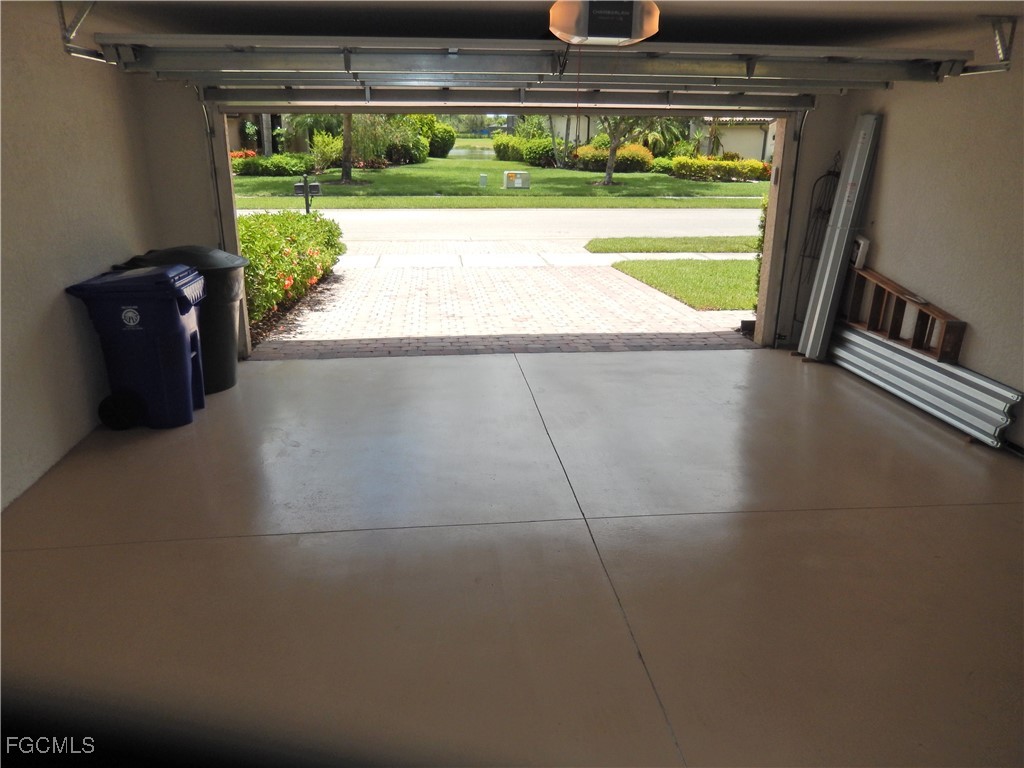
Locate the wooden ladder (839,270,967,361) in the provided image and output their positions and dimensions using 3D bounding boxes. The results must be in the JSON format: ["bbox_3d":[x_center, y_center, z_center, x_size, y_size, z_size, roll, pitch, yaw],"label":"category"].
[{"bbox_3d":[3.162,-0.649,6.185,0.200,0.500,1.600,-2,23,-6],"label":"wooden ladder"}]

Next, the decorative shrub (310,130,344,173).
[{"bbox_3d":[-8.821,-11.152,35.548,1.730,2.070,1.730,-2,19,-6],"label":"decorative shrub"}]

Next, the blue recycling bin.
[{"bbox_3d":[-2.545,-0.270,5.181,0.730,1.040,0.620,0,19,-1],"label":"blue recycling bin"}]

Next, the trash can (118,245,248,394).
[{"bbox_3d":[-2.549,-0.519,5.893,0.780,1.070,0.620,-1,19,-4],"label":"trash can"}]

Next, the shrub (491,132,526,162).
[{"bbox_3d":[-0.099,-15.631,48.875,2.640,1.980,2.640,-2,19,-6],"label":"shrub"}]

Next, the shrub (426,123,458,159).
[{"bbox_3d":[-4.848,-16.510,50.141,2.170,2.440,2.280,-2,19,-6],"label":"shrub"}]

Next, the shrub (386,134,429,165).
[{"bbox_3d":[-6.066,-13.484,42.521,2.530,1.730,2.280,-2,19,-6],"label":"shrub"}]

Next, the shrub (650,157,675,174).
[{"bbox_3d":[7.835,-11.400,38.496,1.460,0.990,1.380,-2,19,-6],"label":"shrub"}]

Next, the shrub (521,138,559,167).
[{"bbox_3d":[1.673,-13.587,43.402,2.350,1.760,2.230,-2,19,-6],"label":"shrub"}]

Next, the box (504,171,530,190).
[{"bbox_3d":[0.195,-8.110,29.356,0.920,0.740,0.780,-3,19,-11],"label":"box"}]

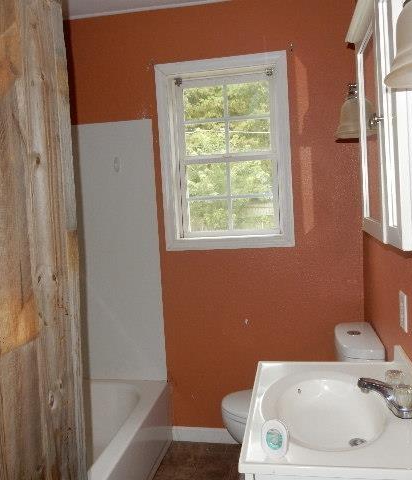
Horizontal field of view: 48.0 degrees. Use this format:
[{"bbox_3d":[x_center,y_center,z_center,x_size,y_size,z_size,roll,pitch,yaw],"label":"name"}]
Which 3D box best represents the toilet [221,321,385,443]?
[{"bbox_3d":[0.422,0.795,2.108,0.705,0.740,0.400,-2,5,11],"label":"toilet"}]

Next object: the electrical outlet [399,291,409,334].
[{"bbox_3d":[0.648,0.235,1.519,0.009,0.120,0.078,-2,5,11],"label":"electrical outlet"}]

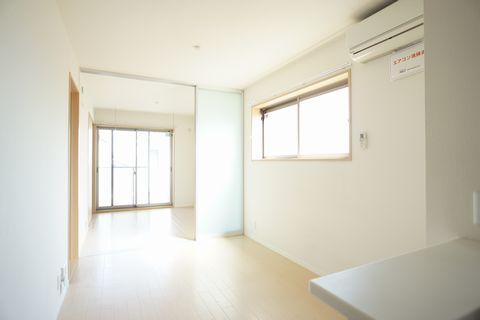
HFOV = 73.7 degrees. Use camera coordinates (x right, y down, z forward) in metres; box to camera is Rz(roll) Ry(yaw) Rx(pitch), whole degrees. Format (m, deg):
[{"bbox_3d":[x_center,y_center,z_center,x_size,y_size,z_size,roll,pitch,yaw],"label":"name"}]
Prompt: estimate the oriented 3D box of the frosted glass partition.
[{"bbox_3d":[-0.315,0.045,5.080,0.800,2.380,0.060,0,0,-25],"label":"frosted glass partition"}]

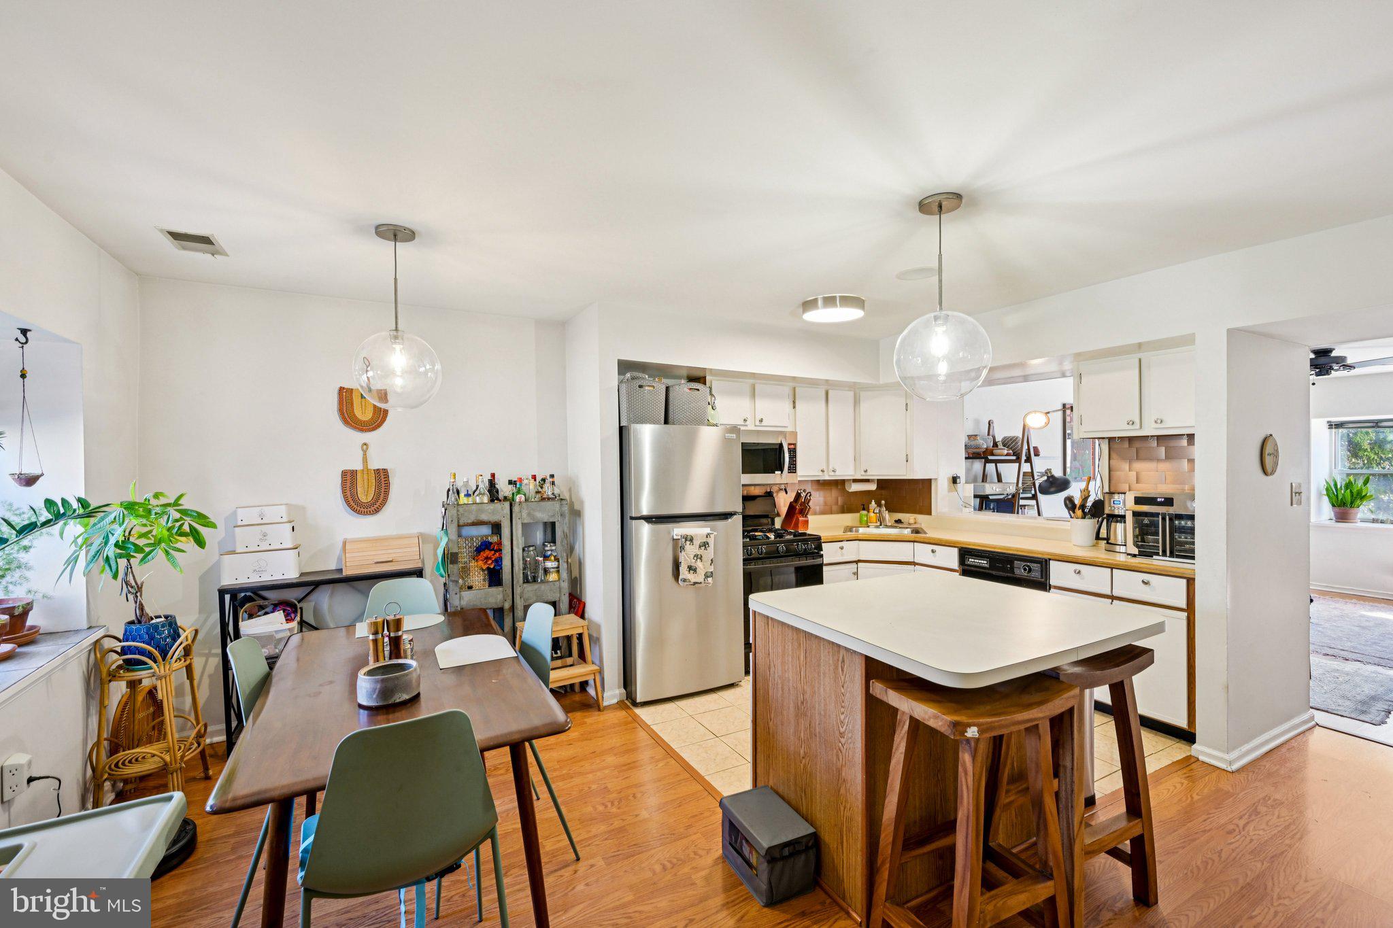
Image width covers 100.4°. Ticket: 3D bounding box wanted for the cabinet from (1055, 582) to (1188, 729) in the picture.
[{"bbox_3d":[2.550,1.020,3.308,0.580,0.610,0.650,-1,0,-28],"label":"cabinet"}]

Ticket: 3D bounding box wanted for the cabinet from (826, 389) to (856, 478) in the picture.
[{"bbox_3d":[1.120,-0.245,4.898,0.310,0.730,0.310,-1,0,-28],"label":"cabinet"}]

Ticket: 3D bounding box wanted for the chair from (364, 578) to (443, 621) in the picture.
[{"bbox_3d":[-1.383,1.020,2.751,0.480,0.870,0.530,-1,0,-28],"label":"chair"}]

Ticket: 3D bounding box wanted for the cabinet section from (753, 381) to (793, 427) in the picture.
[{"bbox_3d":[0.505,-0.444,4.543,0.352,0.332,0.312,0,0,-29],"label":"cabinet section"}]

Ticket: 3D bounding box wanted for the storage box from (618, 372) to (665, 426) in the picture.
[{"bbox_3d":[-0.379,-0.369,3.725,0.260,0.275,0.310,0,0,-28],"label":"storage box"}]

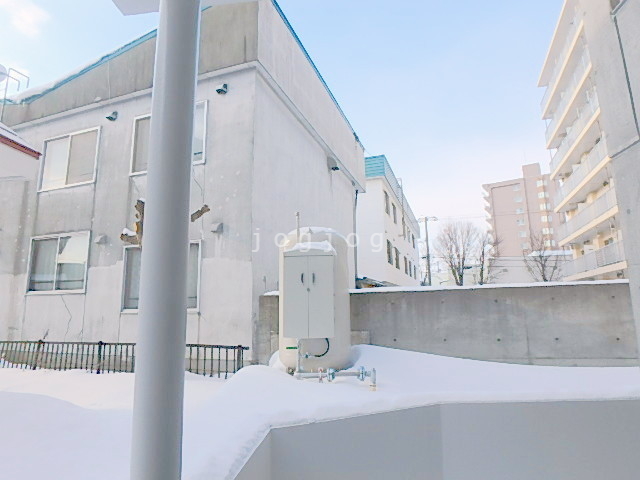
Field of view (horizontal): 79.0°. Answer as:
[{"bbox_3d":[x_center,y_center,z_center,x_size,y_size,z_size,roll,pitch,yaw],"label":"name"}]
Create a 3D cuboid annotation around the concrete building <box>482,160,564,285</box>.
[{"bbox_3d":[52.031,0.456,95.701,17.000,33.674,18.000,-7,-12,32],"label":"concrete building"}]

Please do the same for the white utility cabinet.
[{"bbox_3d":[-0.111,0.551,4.000,0.505,0.910,0.270,-3,-10,10],"label":"white utility cabinet"}]

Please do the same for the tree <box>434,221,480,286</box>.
[{"bbox_3d":[14.300,3.227,40.023,4.636,10.616,4.636,0,-10,0],"label":"tree"}]

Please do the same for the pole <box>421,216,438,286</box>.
[{"bbox_3d":[11.118,2.995,39.053,1.750,10.788,0.450,0,-10,0],"label":"pole"}]

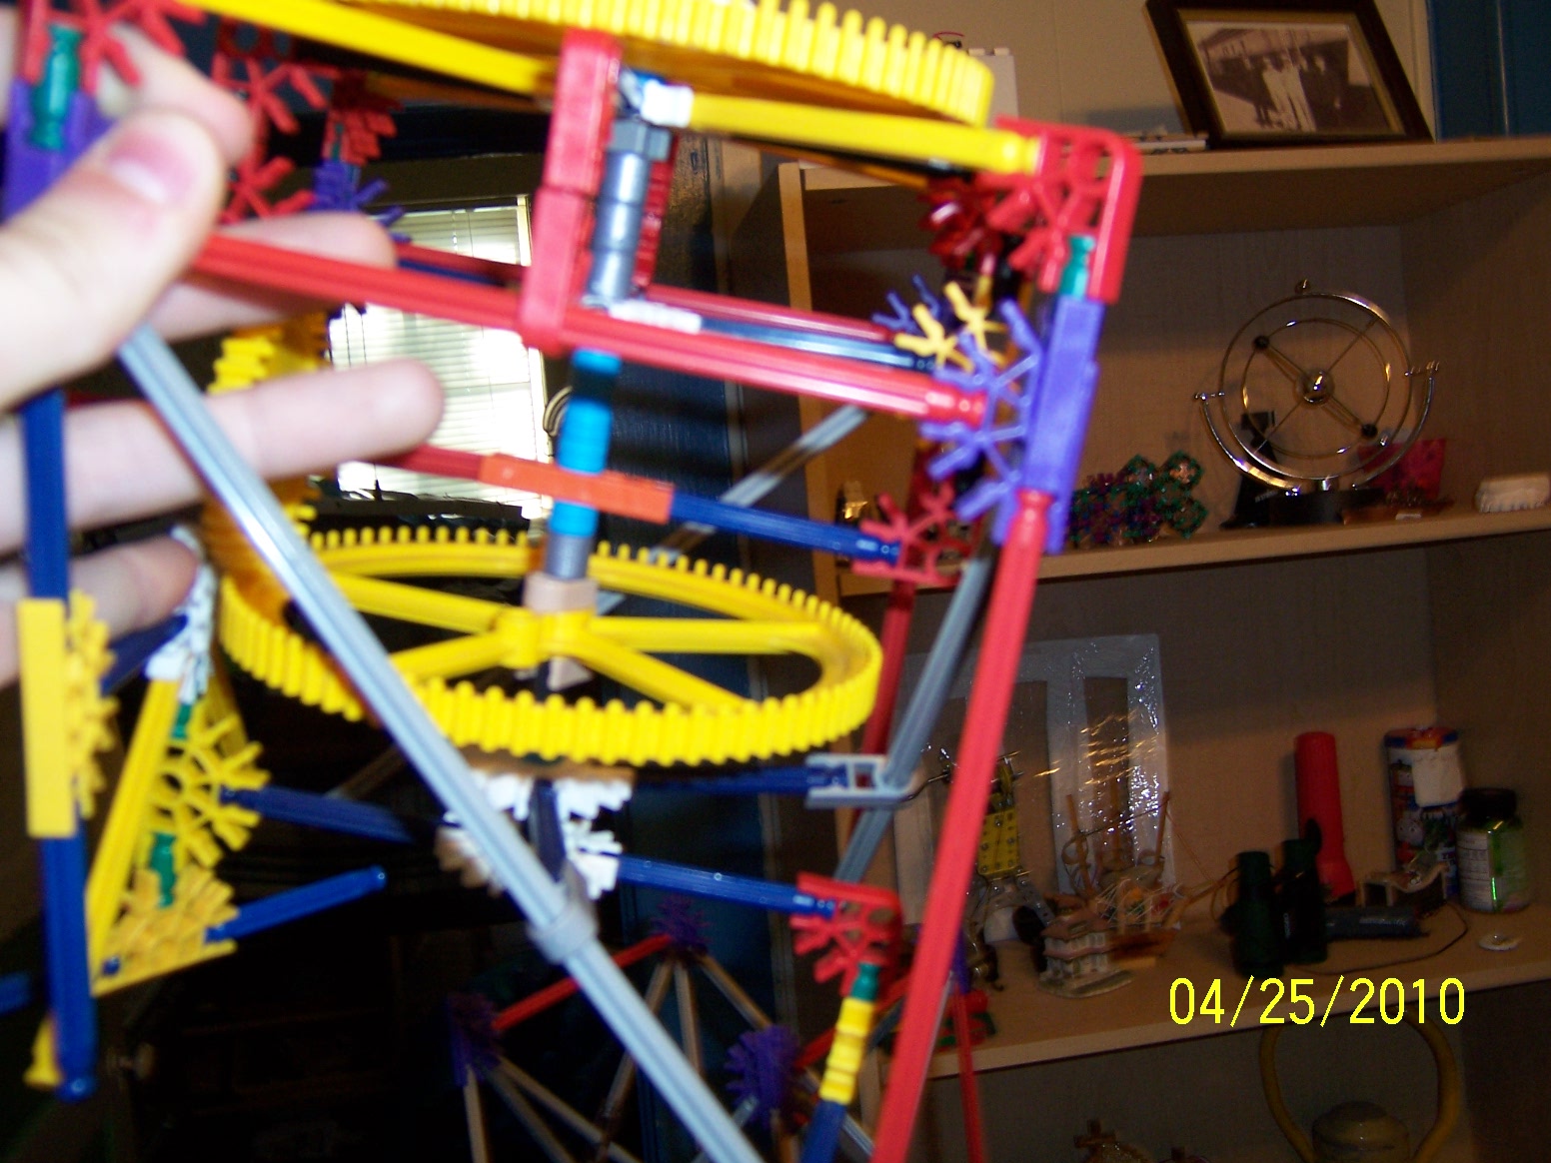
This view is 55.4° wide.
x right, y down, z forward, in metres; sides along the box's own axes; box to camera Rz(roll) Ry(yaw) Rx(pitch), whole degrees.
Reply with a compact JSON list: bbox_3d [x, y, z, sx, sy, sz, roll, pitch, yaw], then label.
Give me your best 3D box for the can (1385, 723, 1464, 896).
[{"bbox_3d":[0.615,0.220,1.400,0.066,0.155,0.066,-5,3,23],"label":"can"}]

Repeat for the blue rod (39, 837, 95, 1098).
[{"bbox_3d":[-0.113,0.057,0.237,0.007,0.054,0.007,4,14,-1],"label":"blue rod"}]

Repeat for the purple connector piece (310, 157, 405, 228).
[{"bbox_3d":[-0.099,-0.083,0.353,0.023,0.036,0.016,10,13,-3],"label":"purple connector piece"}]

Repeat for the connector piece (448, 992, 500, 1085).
[{"bbox_3d":[-0.120,0.187,0.607,0.022,0.037,0.022,-4,3,33],"label":"connector piece"}]

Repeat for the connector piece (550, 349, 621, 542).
[{"bbox_3d":[-0.038,-0.030,0.294,0.009,0.041,0.009,11,12,-3],"label":"connector piece"}]

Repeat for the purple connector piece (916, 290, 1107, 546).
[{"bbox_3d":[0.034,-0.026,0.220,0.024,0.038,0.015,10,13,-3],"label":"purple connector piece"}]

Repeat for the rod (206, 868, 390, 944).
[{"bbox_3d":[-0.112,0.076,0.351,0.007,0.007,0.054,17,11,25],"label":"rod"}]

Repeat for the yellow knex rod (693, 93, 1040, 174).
[{"bbox_3d":[0.011,-0.078,0.254,0.006,0.006,0.086,-7,22,-45],"label":"yellow knex rod"}]

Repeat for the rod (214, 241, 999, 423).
[{"bbox_3d":[-0.033,-0.038,0.216,0.128,0.006,0.006,11,12,-3],"label":"rod"}]

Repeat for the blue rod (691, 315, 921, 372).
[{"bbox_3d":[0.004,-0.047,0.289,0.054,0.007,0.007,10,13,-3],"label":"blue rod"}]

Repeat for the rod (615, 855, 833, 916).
[{"bbox_3d":[-0.015,0.064,0.310,0.054,0.006,0.006,11,11,-2],"label":"rod"}]

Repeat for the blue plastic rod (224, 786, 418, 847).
[{"bbox_3d":[-0.088,0.050,0.308,0.054,0.006,0.006,11,11,-2],"label":"blue plastic rod"}]

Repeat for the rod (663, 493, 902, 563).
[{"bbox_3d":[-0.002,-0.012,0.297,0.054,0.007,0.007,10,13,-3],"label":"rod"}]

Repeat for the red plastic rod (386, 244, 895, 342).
[{"bbox_3d":[-0.034,-0.071,0.362,0.128,0.006,0.006,9,12,-3],"label":"red plastic rod"}]

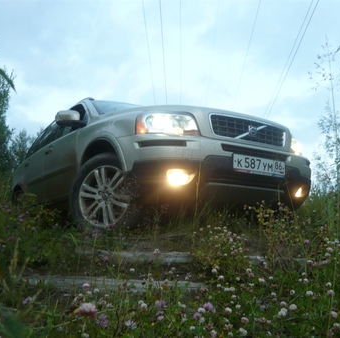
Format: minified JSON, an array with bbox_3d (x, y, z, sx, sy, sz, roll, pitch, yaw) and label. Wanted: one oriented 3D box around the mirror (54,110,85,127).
[{"bbox_3d":[-1.001,-0.476,4.239,0.250,0.155,0.145,7,-12,-31],"label":"mirror"}]

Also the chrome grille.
[{"bbox_3d":[0.637,-0.288,3.337,0.755,0.190,0.100,7,-12,-31],"label":"chrome grille"}]

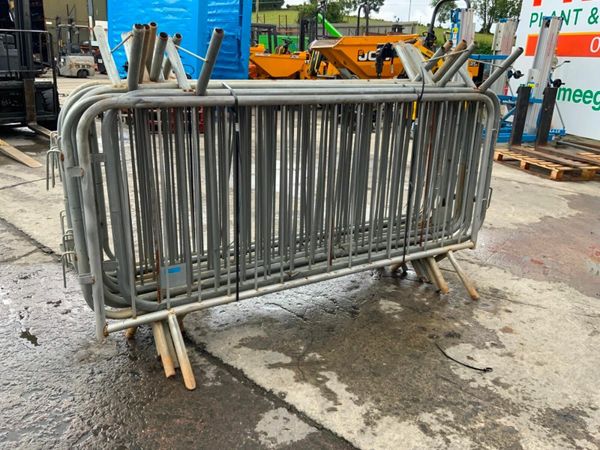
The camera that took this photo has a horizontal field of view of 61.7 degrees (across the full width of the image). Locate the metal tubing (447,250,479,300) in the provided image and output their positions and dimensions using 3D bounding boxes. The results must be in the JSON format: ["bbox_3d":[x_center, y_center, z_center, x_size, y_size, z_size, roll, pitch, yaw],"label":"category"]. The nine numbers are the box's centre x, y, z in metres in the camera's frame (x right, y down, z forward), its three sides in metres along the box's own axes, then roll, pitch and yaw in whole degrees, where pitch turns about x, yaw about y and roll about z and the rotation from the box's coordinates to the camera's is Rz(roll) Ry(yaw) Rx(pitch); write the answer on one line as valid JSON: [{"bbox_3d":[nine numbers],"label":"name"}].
[{"bbox_3d":[0.978,0.298,3.022,0.038,0.038,0.318,-9,60,-30],"label":"metal tubing"}]

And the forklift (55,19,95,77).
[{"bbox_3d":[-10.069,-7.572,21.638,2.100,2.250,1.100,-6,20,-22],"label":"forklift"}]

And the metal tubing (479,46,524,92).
[{"bbox_3d":[1.101,-0.845,2.767,0.039,0.323,0.039,-9,66,-30],"label":"metal tubing"}]

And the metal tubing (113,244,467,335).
[{"bbox_3d":[0.154,0.286,2.646,2.240,0.036,0.036,-9,22,-30],"label":"metal tubing"}]

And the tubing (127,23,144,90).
[{"bbox_3d":[-0.604,-0.598,1.833,0.042,0.289,0.042,-9,60,-30],"label":"tubing"}]

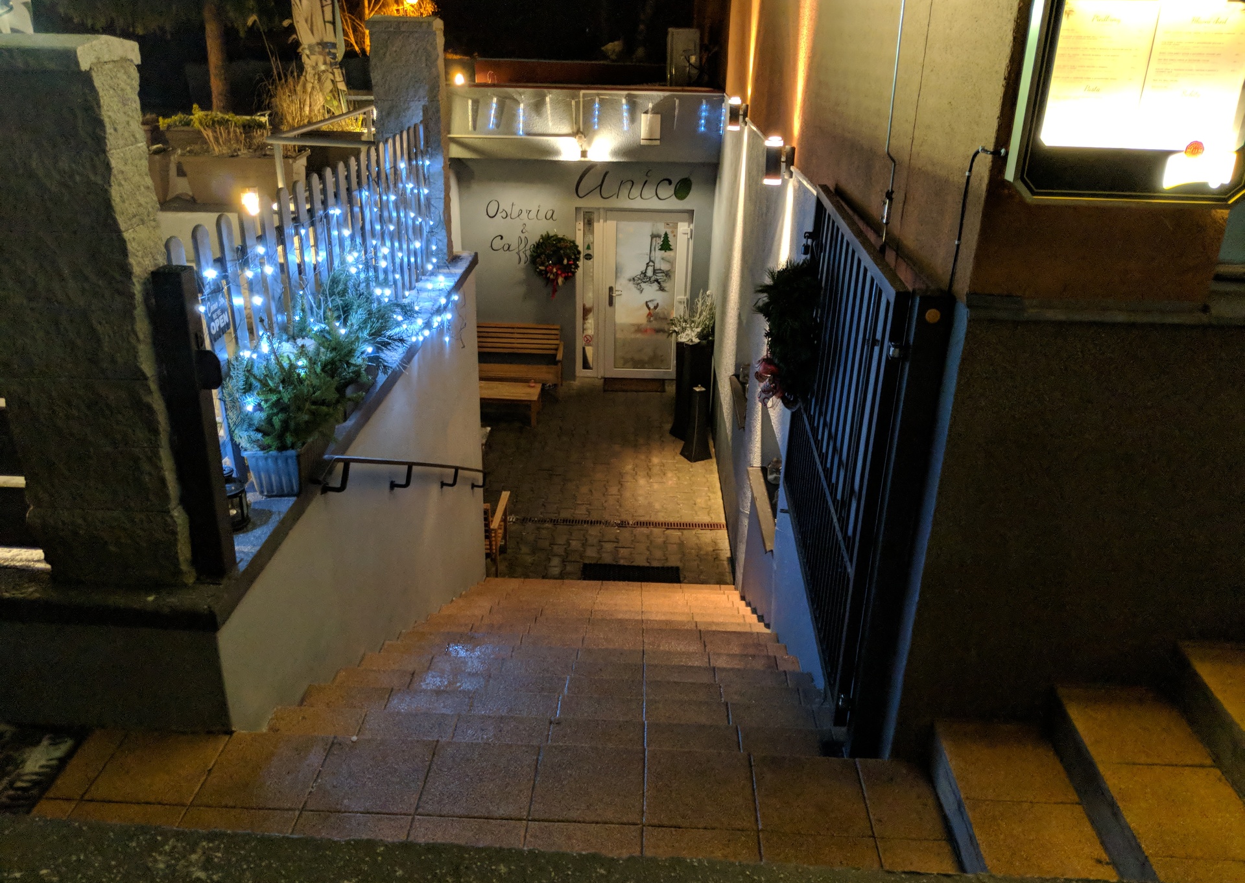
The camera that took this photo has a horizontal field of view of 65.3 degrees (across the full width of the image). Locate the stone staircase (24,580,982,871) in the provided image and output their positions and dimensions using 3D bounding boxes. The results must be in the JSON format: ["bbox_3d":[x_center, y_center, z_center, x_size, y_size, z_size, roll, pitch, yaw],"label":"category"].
[{"bbox_3d":[-0.305,1.127,5.033,2.380,2.190,4.670,2,23,1],"label":"stone staircase"}]

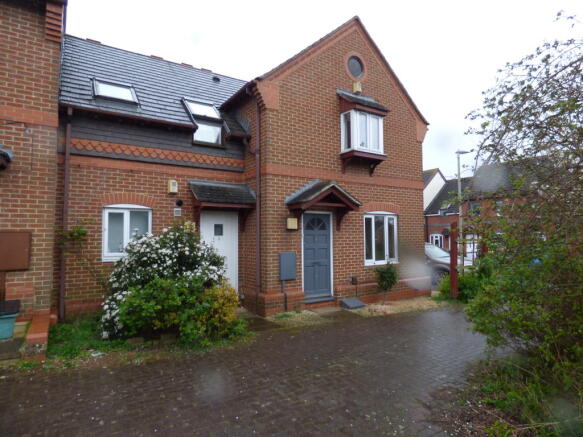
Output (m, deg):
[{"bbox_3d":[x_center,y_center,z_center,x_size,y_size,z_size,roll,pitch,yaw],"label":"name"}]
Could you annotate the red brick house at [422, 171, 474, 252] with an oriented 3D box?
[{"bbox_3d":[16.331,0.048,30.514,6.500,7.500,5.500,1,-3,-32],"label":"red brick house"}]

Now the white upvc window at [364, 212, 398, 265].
[{"bbox_3d":[2.385,0.515,9.028,1.270,1.430,0.110,1,-3,-32],"label":"white upvc window"}]

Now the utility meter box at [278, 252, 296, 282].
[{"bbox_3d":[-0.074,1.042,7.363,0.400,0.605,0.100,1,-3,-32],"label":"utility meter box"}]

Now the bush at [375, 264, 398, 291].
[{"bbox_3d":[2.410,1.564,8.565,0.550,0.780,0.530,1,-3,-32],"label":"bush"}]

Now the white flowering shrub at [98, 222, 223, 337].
[{"bbox_3d":[-2.309,1.011,6.289,2.081,1.827,1.522,1,-3,-32],"label":"white flowering shrub"}]

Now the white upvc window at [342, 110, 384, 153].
[{"bbox_3d":[1.791,-2.111,8.502,1.070,0.970,0.400,1,-3,-32],"label":"white upvc window"}]

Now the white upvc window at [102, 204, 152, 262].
[{"bbox_3d":[-3.300,0.289,6.825,0.893,1.147,0.101,1,-3,-32],"label":"white upvc window"}]

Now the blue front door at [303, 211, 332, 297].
[{"bbox_3d":[0.598,0.873,7.909,0.930,2.070,0.100,1,-3,-32],"label":"blue front door"}]

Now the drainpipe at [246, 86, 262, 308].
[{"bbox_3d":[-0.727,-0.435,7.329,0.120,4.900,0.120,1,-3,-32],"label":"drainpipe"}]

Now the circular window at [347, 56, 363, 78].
[{"bbox_3d":[1.702,-3.995,8.921,0.609,0.609,0.101,1,-3,-32],"label":"circular window"}]

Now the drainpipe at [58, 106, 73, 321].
[{"bbox_3d":[-4.147,-0.119,6.186,0.081,3.908,0.091,1,-3,-32],"label":"drainpipe"}]

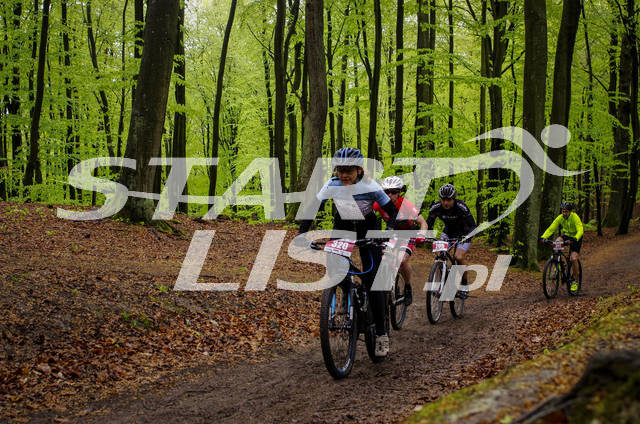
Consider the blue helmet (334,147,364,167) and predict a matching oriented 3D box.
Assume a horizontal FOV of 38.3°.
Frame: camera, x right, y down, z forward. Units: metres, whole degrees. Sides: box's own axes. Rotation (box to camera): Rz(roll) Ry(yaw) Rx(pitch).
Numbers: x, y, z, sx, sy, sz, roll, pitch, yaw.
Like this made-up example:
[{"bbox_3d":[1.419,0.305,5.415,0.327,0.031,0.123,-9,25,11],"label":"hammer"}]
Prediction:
[{"bbox_3d":[0.211,-0.409,6.870,0.220,0.160,0.280,1,8,18],"label":"blue helmet"}]

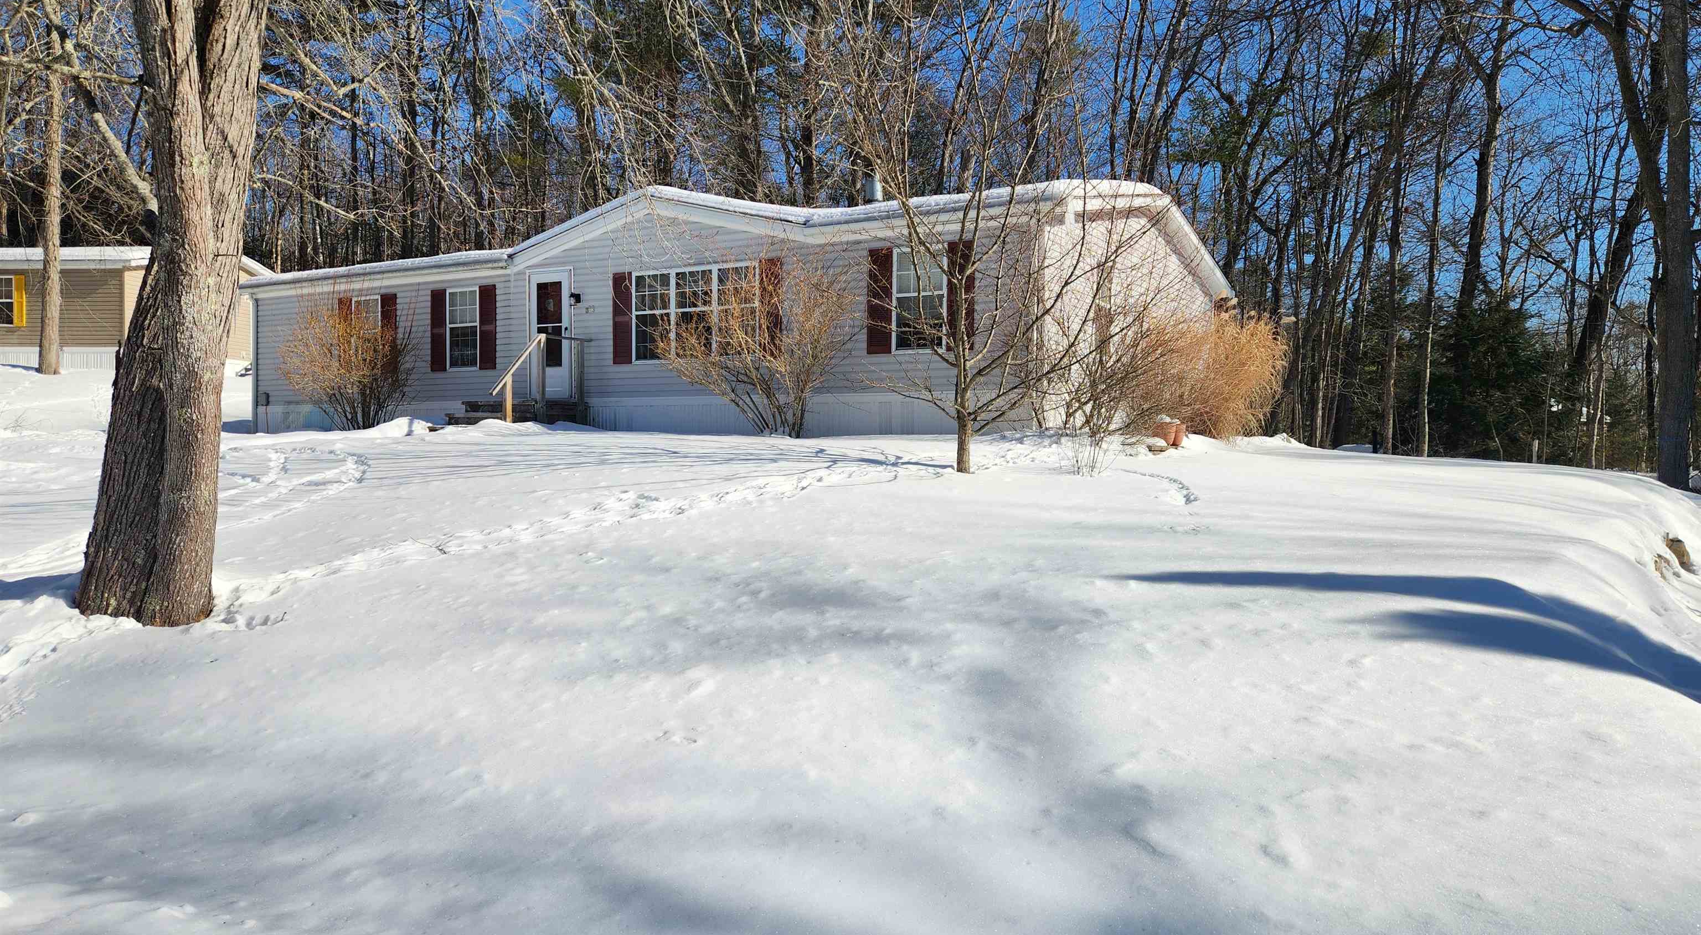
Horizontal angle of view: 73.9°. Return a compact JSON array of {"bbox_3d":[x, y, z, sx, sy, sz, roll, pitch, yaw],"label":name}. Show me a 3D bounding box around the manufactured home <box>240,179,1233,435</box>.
[{"bbox_3d":[-2.328,-2.401,21.422,16.580,3.870,9.070,1,1,31],"label":"manufactured home"}]

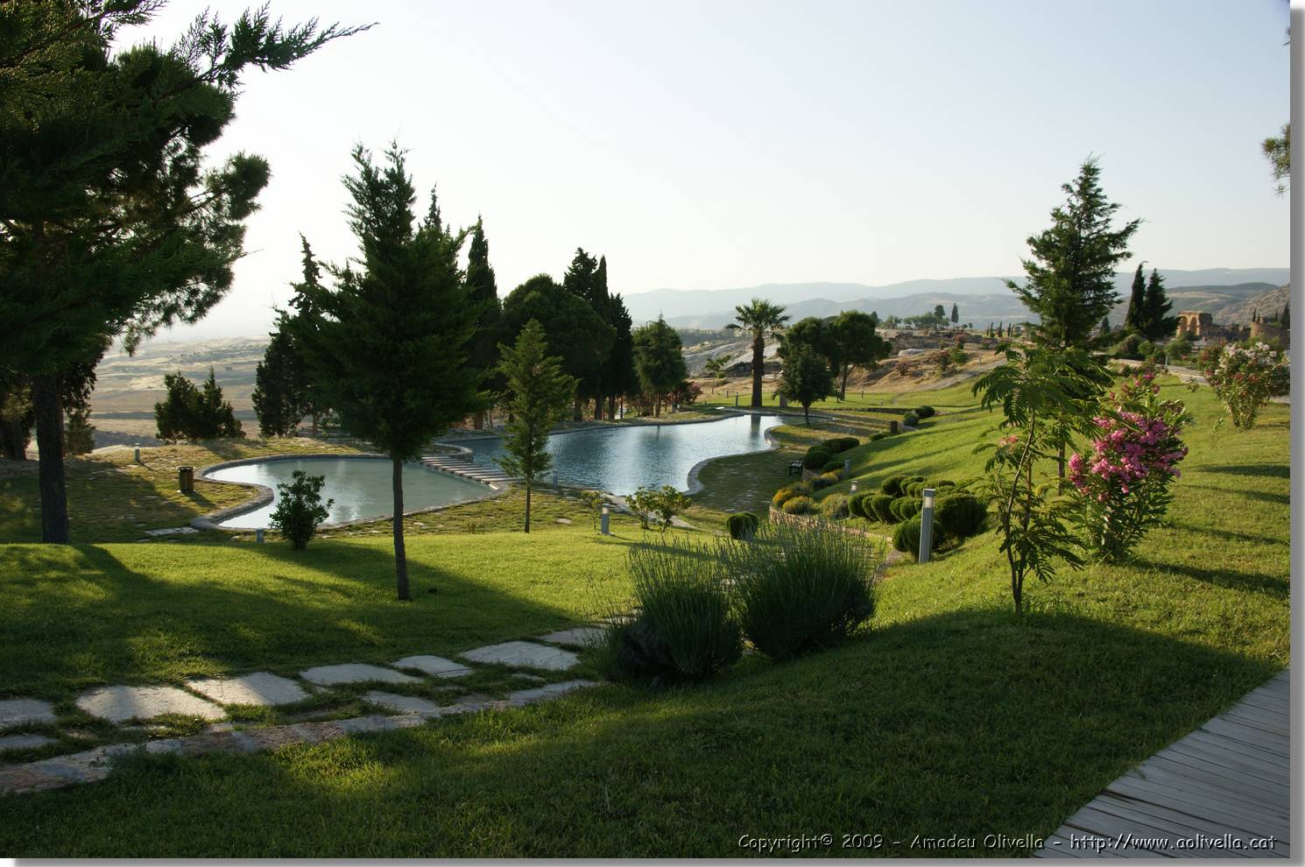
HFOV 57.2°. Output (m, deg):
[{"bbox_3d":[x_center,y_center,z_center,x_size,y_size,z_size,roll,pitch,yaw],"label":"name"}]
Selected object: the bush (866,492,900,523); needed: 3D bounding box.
[{"bbox_3d":[3.979,1.301,20.700,0.580,0.520,0.580,0,6,0],"label":"bush"}]

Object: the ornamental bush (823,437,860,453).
[{"bbox_3d":[6.949,0.501,44.007,1.320,0.754,1.122,1,6,9],"label":"ornamental bush"}]

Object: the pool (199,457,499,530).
[{"bbox_3d":[-10.699,1.905,41.785,9.514,0.500,18.039,-2,6,-19],"label":"pool"}]

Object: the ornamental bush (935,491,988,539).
[{"bbox_3d":[3.854,1.033,15.000,0.670,0.580,0.670,0,6,0],"label":"ornamental bush"}]

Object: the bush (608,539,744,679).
[{"bbox_3d":[0.139,1.175,8.000,0.912,0.849,0.912,0,6,0],"label":"bush"}]

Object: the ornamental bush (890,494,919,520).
[{"bbox_3d":[4.424,1.302,21.000,0.540,0.460,0.540,0,6,0],"label":"ornamental bush"}]

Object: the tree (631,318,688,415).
[{"bbox_3d":[0.468,-3.824,70.006,3.239,5.998,3.239,0,6,0],"label":"tree"}]

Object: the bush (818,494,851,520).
[{"bbox_3d":[3.333,1.328,21.999,0.603,0.457,0.603,1,6,9],"label":"bush"}]

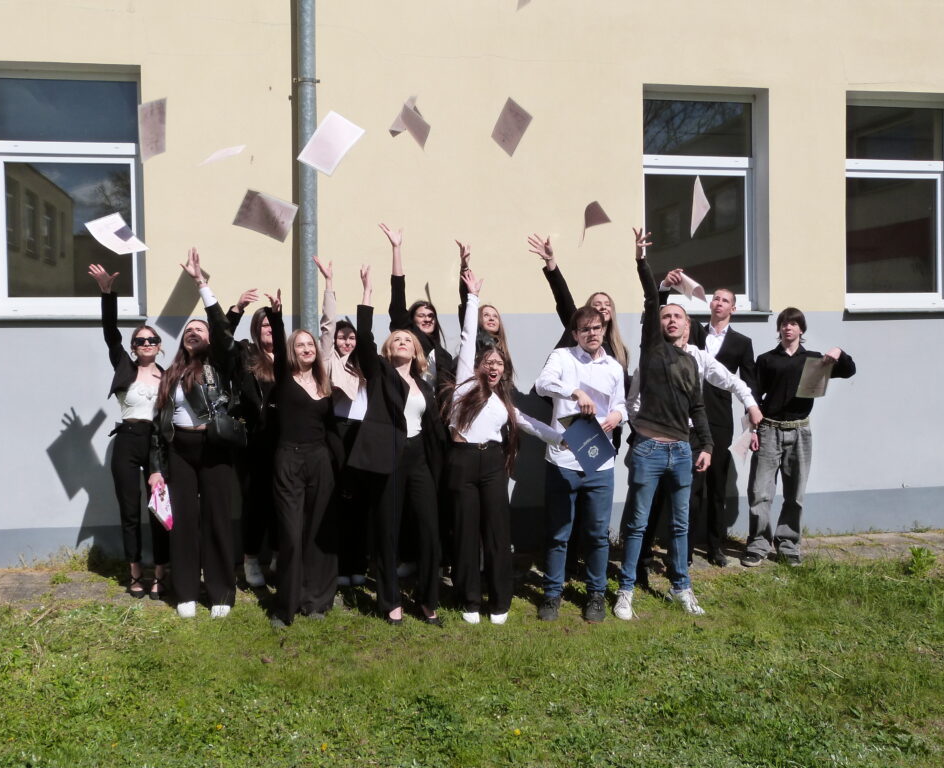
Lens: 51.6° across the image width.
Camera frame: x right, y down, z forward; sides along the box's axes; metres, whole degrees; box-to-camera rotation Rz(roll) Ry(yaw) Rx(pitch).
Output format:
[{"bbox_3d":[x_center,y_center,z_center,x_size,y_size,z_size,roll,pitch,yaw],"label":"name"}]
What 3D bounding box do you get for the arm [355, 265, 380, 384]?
[{"bbox_3d":[-0.610,-0.347,5.700,0.150,0.700,0.170,-2,2,-6],"label":"arm"}]

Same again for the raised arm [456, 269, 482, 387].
[{"bbox_3d":[-0.014,-0.324,5.600,0.140,0.670,0.170,5,4,0],"label":"raised arm"}]

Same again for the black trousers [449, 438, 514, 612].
[{"bbox_3d":[0.049,0.833,5.630,0.360,0.990,0.270,-1,2,-2],"label":"black trousers"}]

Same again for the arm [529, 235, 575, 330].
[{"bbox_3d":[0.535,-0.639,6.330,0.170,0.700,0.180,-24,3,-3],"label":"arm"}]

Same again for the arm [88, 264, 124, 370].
[{"bbox_3d":[-2.317,-0.419,6.240,0.170,0.680,0.170,-8,7,-8],"label":"arm"}]

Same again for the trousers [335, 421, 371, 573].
[{"bbox_3d":[-0.784,0.751,6.350,0.350,1.030,0.270,-1,2,-6],"label":"trousers"}]

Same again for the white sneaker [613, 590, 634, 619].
[{"bbox_3d":[0.897,1.298,5.760,0.110,0.120,0.290,-1,2,14],"label":"white sneaker"}]

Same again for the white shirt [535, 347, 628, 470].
[{"bbox_3d":[0.619,0.141,5.620,0.510,0.740,0.350,-1,3,0],"label":"white shirt"}]

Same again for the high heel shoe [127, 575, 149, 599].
[{"bbox_3d":[-2.138,1.293,6.250,0.090,0.120,0.230,-2,3,-22],"label":"high heel shoe"}]

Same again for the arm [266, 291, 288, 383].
[{"bbox_3d":[-1.076,-0.252,5.400,0.130,0.560,0.220,-1,3,0],"label":"arm"}]

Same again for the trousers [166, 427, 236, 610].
[{"bbox_3d":[-1.615,0.797,5.830,0.380,1.020,0.280,-1,2,-7],"label":"trousers"}]

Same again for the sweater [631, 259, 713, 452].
[{"bbox_3d":[1.157,-0.159,5.660,0.450,1.110,0.330,-1,3,-9],"label":"sweater"}]

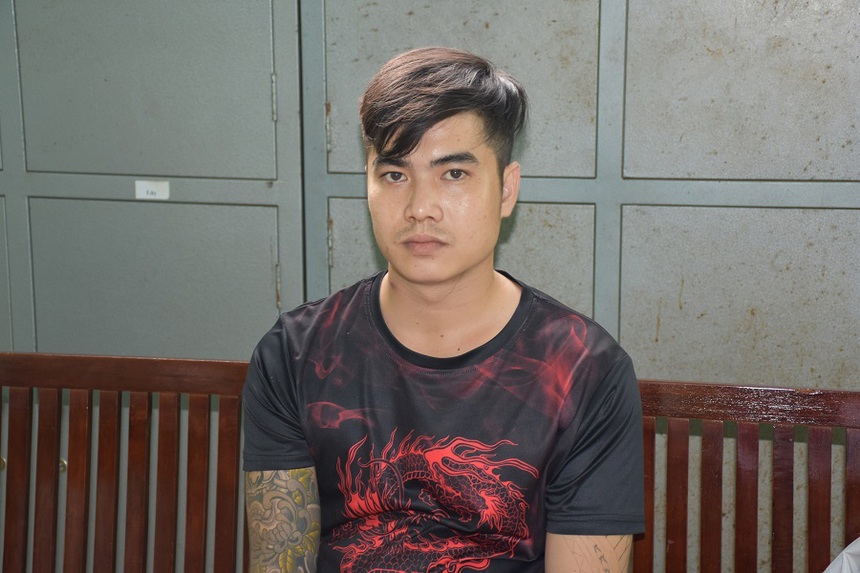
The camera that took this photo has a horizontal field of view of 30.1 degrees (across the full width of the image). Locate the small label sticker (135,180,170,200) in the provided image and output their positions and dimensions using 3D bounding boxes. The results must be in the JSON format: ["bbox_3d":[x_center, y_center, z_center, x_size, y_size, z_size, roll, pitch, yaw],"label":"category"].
[{"bbox_3d":[-0.409,-0.142,2.360,0.053,0.027,0.002,2,11,11],"label":"small label sticker"}]

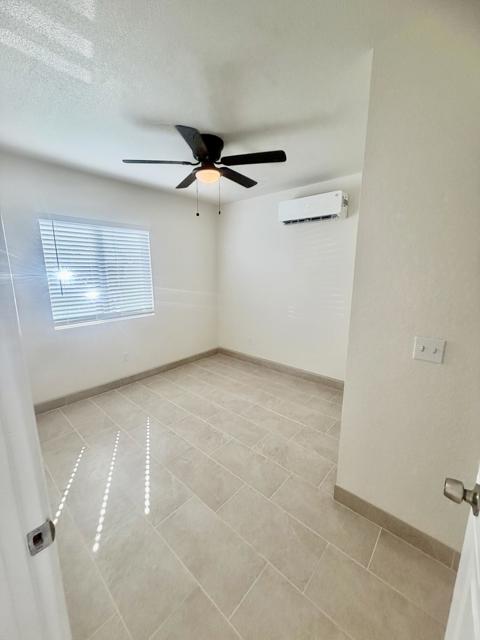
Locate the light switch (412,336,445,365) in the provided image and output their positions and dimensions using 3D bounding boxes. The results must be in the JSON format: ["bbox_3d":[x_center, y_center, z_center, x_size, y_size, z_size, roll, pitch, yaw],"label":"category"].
[{"bbox_3d":[0.902,0.148,1.236,0.117,0.117,0.020,10,15,41],"label":"light switch"}]

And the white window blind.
[{"bbox_3d":[-1.588,-0.544,3.078,0.100,1.140,1.175,10,15,41],"label":"white window blind"}]

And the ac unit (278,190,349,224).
[{"bbox_3d":[0.851,-1.275,3.013,0.760,0.255,0.210,10,15,41],"label":"ac unit"}]

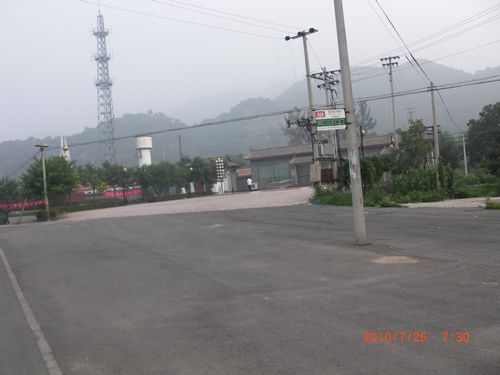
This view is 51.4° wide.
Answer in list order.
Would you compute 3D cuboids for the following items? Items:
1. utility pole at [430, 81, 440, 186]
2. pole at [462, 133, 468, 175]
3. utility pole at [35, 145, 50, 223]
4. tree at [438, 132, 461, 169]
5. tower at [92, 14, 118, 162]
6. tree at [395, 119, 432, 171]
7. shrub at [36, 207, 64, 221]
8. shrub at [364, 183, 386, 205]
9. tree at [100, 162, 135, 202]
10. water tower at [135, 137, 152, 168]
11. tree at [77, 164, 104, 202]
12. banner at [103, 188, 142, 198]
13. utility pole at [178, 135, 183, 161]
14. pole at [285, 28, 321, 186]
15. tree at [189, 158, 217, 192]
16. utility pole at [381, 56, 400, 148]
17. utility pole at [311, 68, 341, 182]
[{"bbox_3d":[11.375,-3.241,31.800,0.320,6.600,0.300,-5,1,0],"label":"utility pole"},{"bbox_3d":[28.246,-4.119,68.000,0.400,6.100,0.300,-5,1,0],"label":"pole"},{"bbox_3d":[-13.567,-0.294,34.000,0.900,5.000,0.300,-4,1,0],"label":"utility pole"},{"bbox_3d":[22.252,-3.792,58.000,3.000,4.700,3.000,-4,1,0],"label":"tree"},{"bbox_3d":[-41.683,-24.808,150.000,6.000,53.000,6.000,-5,1,0],"label":"tower"},{"bbox_3d":[11.319,-2.631,36.000,2.600,4.300,2.600,-5,1,0],"label":"tree"},{"bbox_3d":[-13.236,1.725,34.500,1.750,0.950,1.300,-4,1,0],"label":"shrub"},{"bbox_3d":[5.792,0.346,24.000,1.000,0.900,0.950,-4,1,0],"label":"shrub"},{"bbox_3d":[-13.505,-0.459,53.000,3.400,4.100,3.200,-5,1,0],"label":"tree"},{"bbox_3d":[-29.418,-6.274,145.000,4.700,15.800,4.700,-5,1,0],"label":"water tower"},{"bbox_3d":[-14.936,-0.236,49.000,2.700,3.800,2.700,-4,1,0],"label":"tree"},{"bbox_3d":[-14.712,0.692,60.000,4.700,0.650,0.080,-4,1,-9],"label":"banner"},{"bbox_3d":[-9.880,-3.389,75.000,0.300,8.500,0.300,-5,1,0],"label":"utility pole"},{"bbox_3d":[3.925,-5.211,34.300,2.400,10.600,0.700,-4,1,33],"label":"pole"},{"bbox_3d":[-5.219,-1.305,59.000,3.000,4.300,3.000,-4,1,0],"label":"tree"},{"bbox_3d":[12.142,-5.500,44.000,1.600,10.500,0.300,-4,1,0],"label":"utility pole"},{"bbox_3d":[5.620,-4.223,36.300,2.100,8.400,0.800,-4,1,20],"label":"utility pole"}]

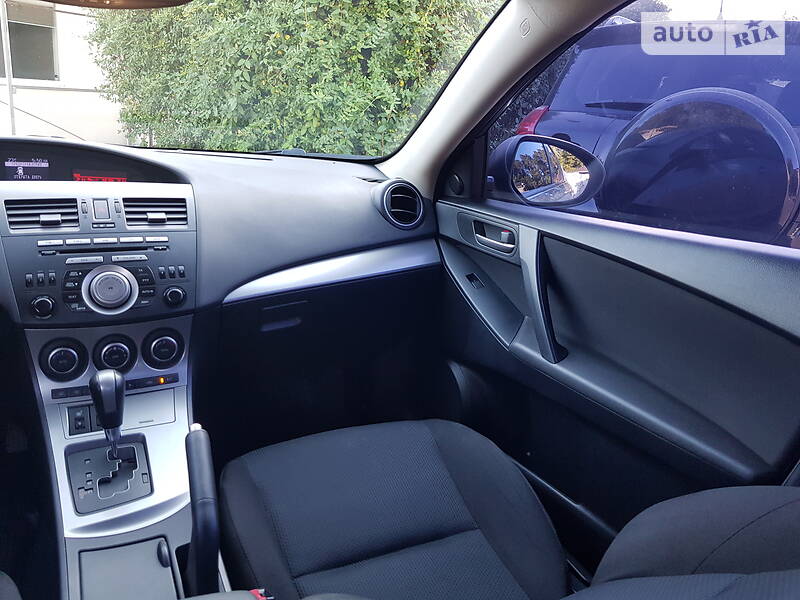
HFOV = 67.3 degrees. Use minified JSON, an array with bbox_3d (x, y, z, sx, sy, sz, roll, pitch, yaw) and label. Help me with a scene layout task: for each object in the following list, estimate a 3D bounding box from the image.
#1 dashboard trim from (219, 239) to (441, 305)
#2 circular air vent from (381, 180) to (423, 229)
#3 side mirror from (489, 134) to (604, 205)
[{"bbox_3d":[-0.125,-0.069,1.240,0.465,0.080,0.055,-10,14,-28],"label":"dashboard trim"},{"bbox_3d":[0.004,-0.203,1.290,0.098,0.098,0.040,-6,-3,-31],"label":"circular air vent"},{"bbox_3d":[0.314,-0.286,1.326,0.230,0.148,0.125,-2,16,-19],"label":"side mirror"}]

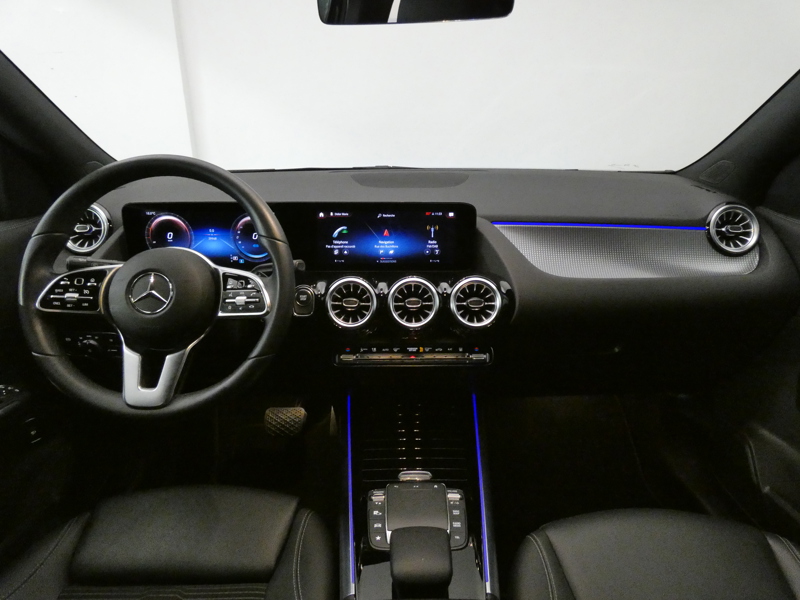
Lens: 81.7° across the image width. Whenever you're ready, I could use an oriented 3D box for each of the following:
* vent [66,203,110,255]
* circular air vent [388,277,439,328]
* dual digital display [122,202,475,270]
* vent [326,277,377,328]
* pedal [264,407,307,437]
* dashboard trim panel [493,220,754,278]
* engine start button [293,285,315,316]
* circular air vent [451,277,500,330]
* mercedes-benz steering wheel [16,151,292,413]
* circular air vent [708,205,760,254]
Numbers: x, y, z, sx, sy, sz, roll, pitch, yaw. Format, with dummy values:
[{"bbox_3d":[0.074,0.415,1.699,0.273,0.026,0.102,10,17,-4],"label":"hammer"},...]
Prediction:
[{"bbox_3d":[-0.555,-0.124,0.815,0.086,0.086,0.040,0,3,-6],"label":"vent"},{"bbox_3d":[0.023,0.004,0.792,0.086,0.087,0.040,0,4,0],"label":"circular air vent"},{"bbox_3d":[-0.177,-0.112,0.815,0.618,0.119,0.030,0,2,0],"label":"dual digital display"},{"bbox_3d":[-0.083,0.004,0.792,0.086,0.087,0.040,0,4,0],"label":"vent"},{"bbox_3d":[-0.285,0.303,1.150,0.102,0.072,0.035,0,-18,0],"label":"pedal"},{"bbox_3d":[0.398,-0.089,0.830,0.435,0.100,0.080,0,0,7],"label":"dashboard trim panel"},{"bbox_3d":[-0.167,0.001,0.800,0.037,0.054,0.020,0,2,0],"label":"engine start button"},{"bbox_3d":[0.129,0.004,0.792,0.086,0.087,0.040,0,4,0],"label":"circular air vent"},{"bbox_3d":[-0.338,-0.019,0.662,0.373,0.367,0.085,0,-5,0],"label":"mercedes-benz steering wheel"},{"bbox_3d":[0.589,-0.124,0.815,0.086,0.086,0.040,0,3,6],"label":"circular air vent"}]

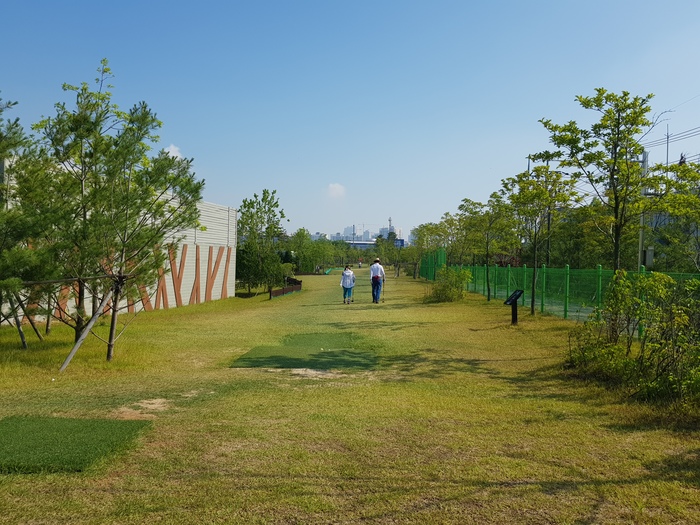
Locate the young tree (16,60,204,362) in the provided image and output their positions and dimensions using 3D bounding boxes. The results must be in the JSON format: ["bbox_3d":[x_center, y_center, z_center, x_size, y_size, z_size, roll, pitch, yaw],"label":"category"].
[{"bbox_3d":[-3.728,-0.806,8.150,2.880,4.650,2.700,1,0,0],"label":"young tree"}]

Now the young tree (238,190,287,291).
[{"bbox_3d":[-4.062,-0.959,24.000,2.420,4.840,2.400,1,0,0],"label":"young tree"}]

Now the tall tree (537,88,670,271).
[{"bbox_3d":[4.918,-0.921,10.200,2.600,4.910,2.600,1,0,0],"label":"tall tree"}]

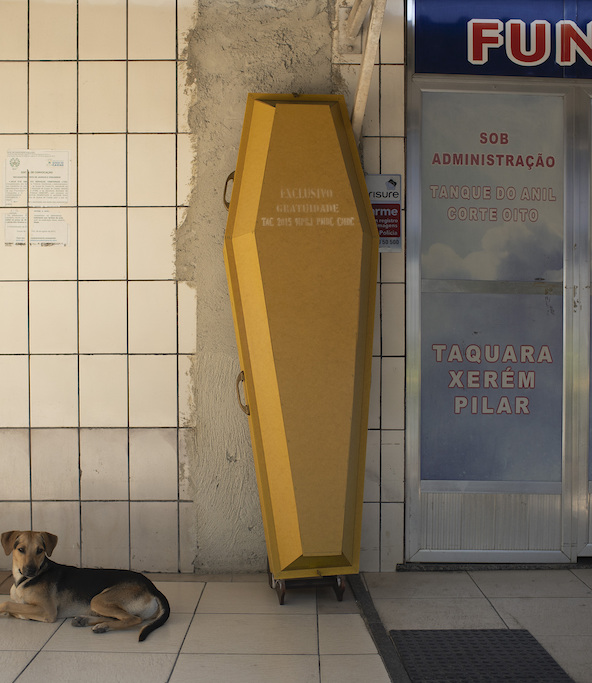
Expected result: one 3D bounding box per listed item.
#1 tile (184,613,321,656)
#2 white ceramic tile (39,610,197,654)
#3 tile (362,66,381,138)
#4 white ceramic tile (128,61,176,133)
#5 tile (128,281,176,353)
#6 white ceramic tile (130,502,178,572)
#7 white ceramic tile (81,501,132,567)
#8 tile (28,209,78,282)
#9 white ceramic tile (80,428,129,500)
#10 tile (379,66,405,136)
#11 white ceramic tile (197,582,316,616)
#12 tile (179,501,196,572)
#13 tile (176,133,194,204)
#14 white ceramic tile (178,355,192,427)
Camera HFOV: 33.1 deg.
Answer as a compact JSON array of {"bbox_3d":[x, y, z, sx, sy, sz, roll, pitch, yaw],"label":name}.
[{"bbox_3d":[-0.147,1.011,3.434,0.450,0.010,0.450,0,1,1],"label":"tile"},{"bbox_3d":[-0.596,0.996,3.397,0.450,0.010,0.449,0,1,1],"label":"white ceramic tile"},{"bbox_3d":[0.286,-1.036,4.298,0.153,0.308,0.010,0,1,-1],"label":"tile"},{"bbox_3d":[-0.591,-1.002,4.082,0.200,0.300,0.012,0,1,-1],"label":"white ceramic tile"},{"bbox_3d":[-0.601,-0.100,4.186,0.205,0.304,0.010,0,1,-2],"label":"tile"},{"bbox_3d":[-0.587,0.809,4.120,0.200,0.300,0.012,0,1,-1],"label":"white ceramic tile"},{"bbox_3d":[-0.821,0.844,4.299,0.208,0.305,0.010,0,1,-1],"label":"white ceramic tile"},{"bbox_3d":[-0.998,-0.401,4.090,0.200,0.300,0.012,0,1,-1],"label":"tile"},{"bbox_3d":[-0.822,0.529,4.278,0.205,0.309,0.010,0,1,1],"label":"white ceramic tile"},{"bbox_3d":[0.401,-0.996,4.131,0.098,0.294,0.010,0,1,0],"label":"tile"},{"bbox_3d":[-0.142,0.996,3.825,0.450,0.012,0.440,0,1,-1],"label":"white ceramic tile"},{"bbox_3d":[-0.459,0.828,4.207,0.065,0.300,0.010,0,1,-2],"label":"tile"},{"bbox_3d":[-0.453,-0.706,4.107,0.070,0.296,0.010,0,1,0],"label":"tile"},{"bbox_3d":[-0.473,0.215,4.298,0.067,0.312,0.010,0,1,-1],"label":"white ceramic tile"}]

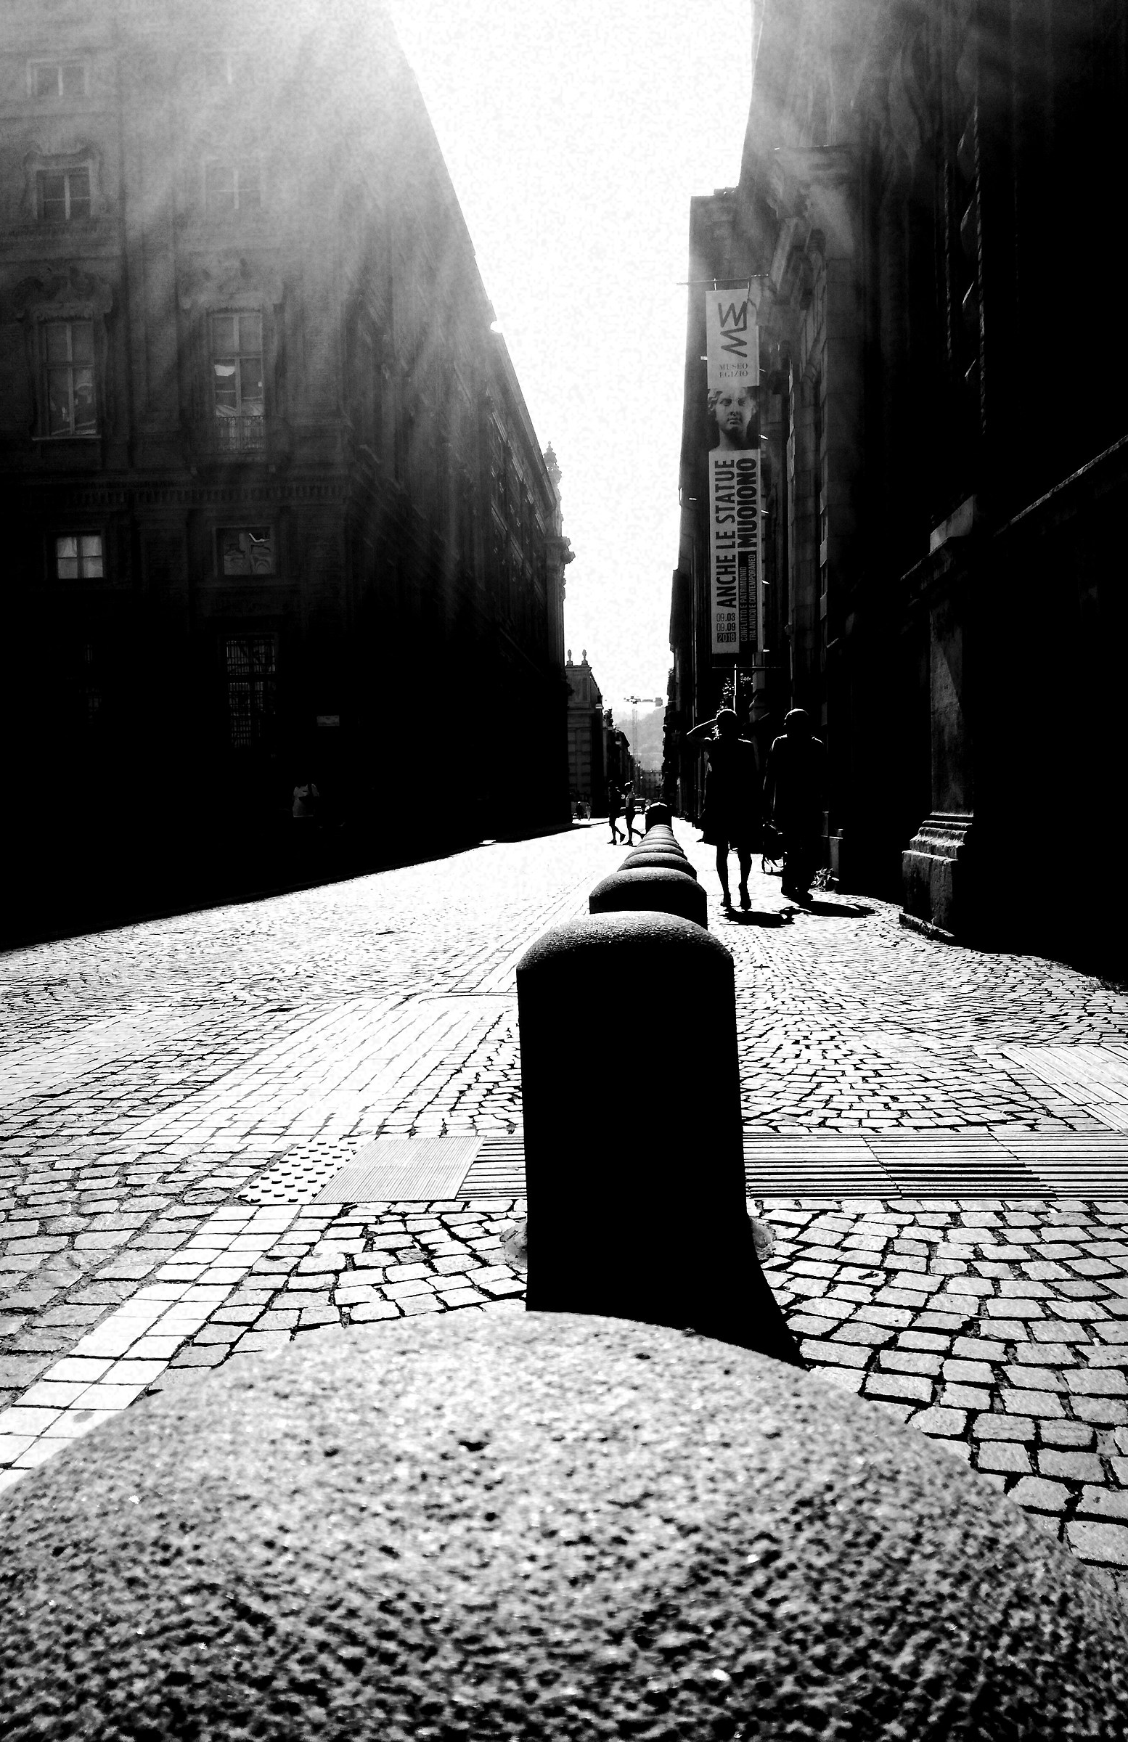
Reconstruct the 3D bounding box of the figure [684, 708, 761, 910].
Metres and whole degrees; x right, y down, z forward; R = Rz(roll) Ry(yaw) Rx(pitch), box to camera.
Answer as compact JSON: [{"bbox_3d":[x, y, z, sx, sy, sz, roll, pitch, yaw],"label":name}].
[{"bbox_3d":[1.322,-0.512,11.300,0.590,1.670,0.430,-1,2,4],"label":"figure"}]

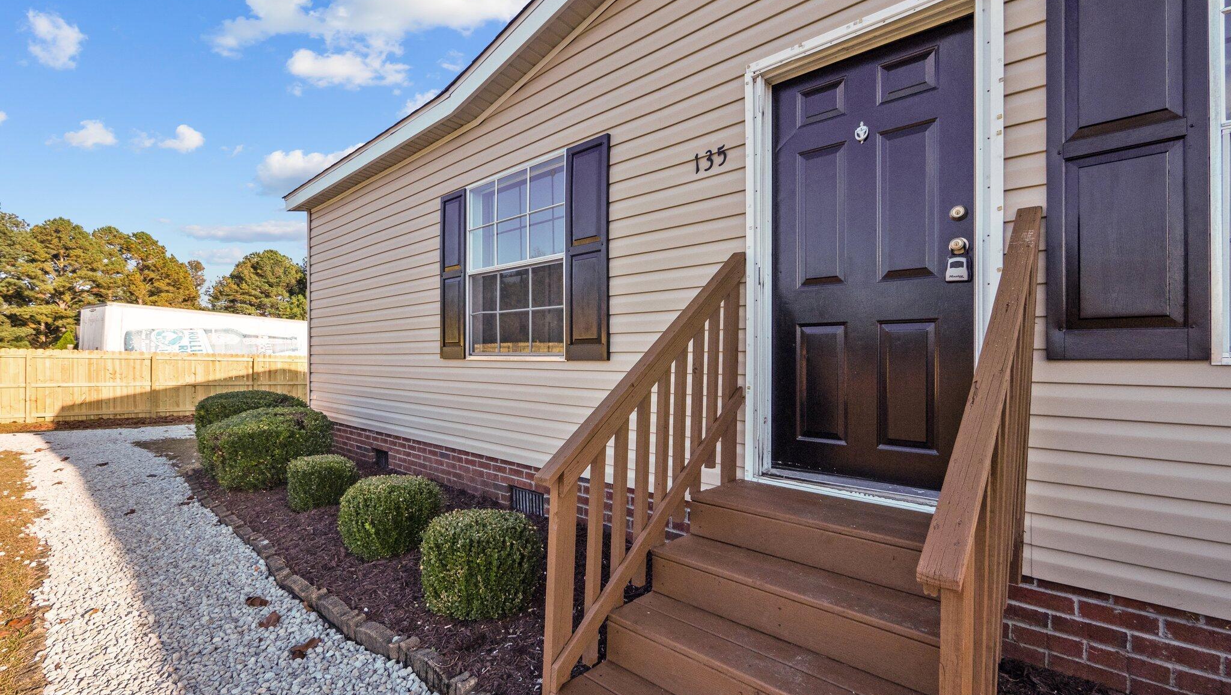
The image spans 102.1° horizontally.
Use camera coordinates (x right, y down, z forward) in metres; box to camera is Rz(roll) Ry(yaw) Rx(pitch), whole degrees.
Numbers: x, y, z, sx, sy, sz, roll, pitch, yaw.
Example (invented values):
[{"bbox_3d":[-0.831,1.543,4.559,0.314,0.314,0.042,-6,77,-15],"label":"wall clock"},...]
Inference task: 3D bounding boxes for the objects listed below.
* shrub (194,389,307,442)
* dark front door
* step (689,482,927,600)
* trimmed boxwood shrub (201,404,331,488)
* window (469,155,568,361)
[{"bbox_3d":[-4.161,0.864,5.712,1.050,0.750,1.020,-1,-1,40],"label":"shrub"},{"bbox_3d":[1.152,-0.374,2.301,0.854,1.968,0.045,-1,-1,40],"label":"dark front door"},{"bbox_3d":[0.893,0.745,2.050,1.054,0.168,0.469,-1,-1,40],"label":"step"},{"bbox_3d":[-3.288,0.892,4.769,1.100,0.670,0.930,-1,-1,40],"label":"trimmed boxwood shrub"},{"bbox_3d":[-0.780,-0.622,3.814,1.198,1.439,0.080,-1,-1,40],"label":"window"}]

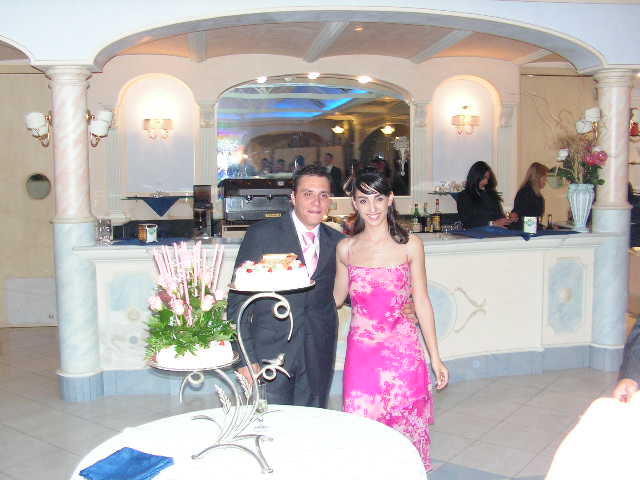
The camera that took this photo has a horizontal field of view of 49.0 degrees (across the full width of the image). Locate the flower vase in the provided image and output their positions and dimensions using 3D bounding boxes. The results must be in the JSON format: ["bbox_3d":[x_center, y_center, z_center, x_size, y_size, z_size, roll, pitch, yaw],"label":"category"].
[{"bbox_3d":[2.153,-0.269,5.808,0.215,0.400,0.215,-2,6,-7],"label":"flower vase"}]

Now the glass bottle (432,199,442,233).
[{"bbox_3d":[0.997,-0.208,5.963,0.078,0.285,0.078,-1,6,0],"label":"glass bottle"}]

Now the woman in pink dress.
[{"bbox_3d":[0.330,0.540,3.276,0.510,1.690,0.340,0,6,5],"label":"woman in pink dress"}]

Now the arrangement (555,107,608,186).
[{"bbox_3d":[2.135,-0.759,5.735,0.420,0.640,0.360,-2,6,-7],"label":"arrangement"}]

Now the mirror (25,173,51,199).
[{"bbox_3d":[-3.106,-0.599,7.724,0.285,0.285,0.040,-1,6,-5],"label":"mirror"}]

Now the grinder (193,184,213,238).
[{"bbox_3d":[-1.172,-0.279,7.008,0.190,0.550,0.330,-2,6,-7],"label":"grinder"}]

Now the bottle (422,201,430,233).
[{"bbox_3d":[1.018,-0.220,6.713,0.076,0.300,0.076,-1,6,0],"label":"bottle"}]

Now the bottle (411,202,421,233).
[{"bbox_3d":[0.922,-0.210,6.714,0.076,0.290,0.076,-1,6,0],"label":"bottle"}]

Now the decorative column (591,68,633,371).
[{"bbox_3d":[2.405,-0.149,5.787,0.325,2.460,0.325,-1,6,0],"label":"decorative column"}]

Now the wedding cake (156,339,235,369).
[{"bbox_3d":[-0.432,0.384,2.429,0.270,0.075,0.270,-1,6,0],"label":"wedding cake"}]

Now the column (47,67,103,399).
[{"bbox_3d":[-1.820,-0.033,5.220,0.325,2.460,0.325,-1,6,0],"label":"column"}]

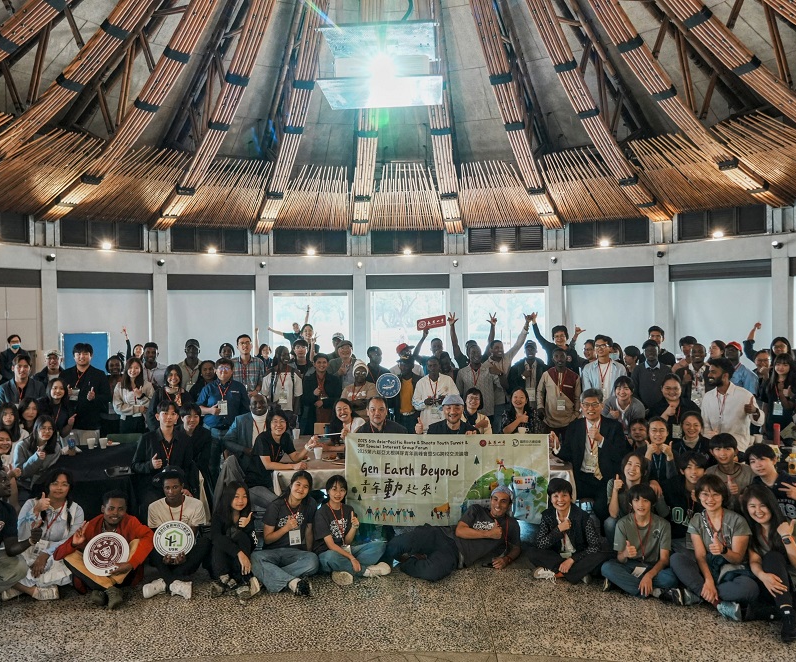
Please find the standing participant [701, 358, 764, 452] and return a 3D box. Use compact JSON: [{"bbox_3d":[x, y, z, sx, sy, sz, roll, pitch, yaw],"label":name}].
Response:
[{"bbox_3d":[2.949,1.101,5.900,0.580,1.700,0.420,0,1,30],"label":"standing participant"}]

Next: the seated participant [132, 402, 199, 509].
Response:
[{"bbox_3d":[-2.036,1.286,5.850,0.580,1.280,0.800,-1,1,-6],"label":"seated participant"}]

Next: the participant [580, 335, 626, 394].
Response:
[{"bbox_3d":[2.158,0.935,6.950,0.480,1.790,0.340,0,1,14],"label":"participant"}]

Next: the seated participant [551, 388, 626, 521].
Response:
[{"bbox_3d":[1.560,1.169,5.420,0.620,1.385,0.720,0,1,13],"label":"seated participant"}]

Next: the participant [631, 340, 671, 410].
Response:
[{"bbox_3d":[2.858,0.977,7.500,0.540,1.720,0.340,0,1,11],"label":"participant"}]

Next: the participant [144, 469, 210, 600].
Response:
[{"bbox_3d":[-1.656,1.479,5.020,0.540,0.825,0.750,-1,1,-13],"label":"participant"}]

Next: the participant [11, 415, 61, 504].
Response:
[{"bbox_3d":[-3.342,1.400,6.150,0.500,1.260,0.750,-1,1,-30],"label":"participant"}]

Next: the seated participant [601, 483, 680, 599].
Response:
[{"bbox_3d":[1.808,1.500,4.920,0.660,0.737,0.660,0,1,16],"label":"seated participant"}]

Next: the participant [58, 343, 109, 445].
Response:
[{"bbox_3d":[-3.218,0.999,6.850,0.540,1.741,0.400,-1,1,-20],"label":"participant"}]

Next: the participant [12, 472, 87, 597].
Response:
[{"bbox_3d":[-2.658,1.479,5.030,0.600,0.839,0.740,-1,1,-22],"label":"participant"}]

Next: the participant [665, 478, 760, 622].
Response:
[{"bbox_3d":[2.253,1.461,4.720,0.660,0.817,0.800,0,1,27],"label":"participant"}]

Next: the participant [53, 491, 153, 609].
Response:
[{"bbox_3d":[-2.153,1.539,4.880,0.680,0.717,0.720,-1,1,-19],"label":"participant"}]

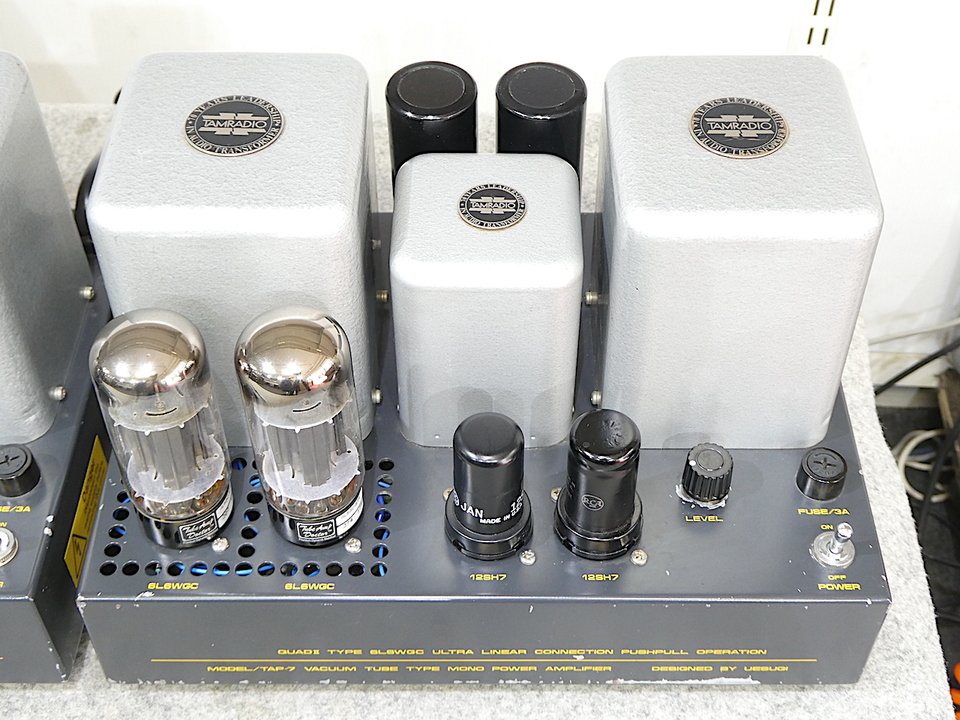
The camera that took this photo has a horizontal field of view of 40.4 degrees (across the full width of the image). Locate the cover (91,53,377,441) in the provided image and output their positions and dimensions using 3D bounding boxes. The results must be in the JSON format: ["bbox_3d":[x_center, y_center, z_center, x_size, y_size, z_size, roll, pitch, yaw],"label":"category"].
[{"bbox_3d":[-0.085,-0.042,0.490,0.089,0.118,0.095,0,47,0],"label":"cover"}]

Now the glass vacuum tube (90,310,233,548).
[{"bbox_3d":[-0.107,0.022,0.444,0.037,0.097,0.037,0,47,0],"label":"glass vacuum tube"}]

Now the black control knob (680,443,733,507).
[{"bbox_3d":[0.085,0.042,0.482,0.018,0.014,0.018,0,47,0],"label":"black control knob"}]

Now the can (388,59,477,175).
[{"bbox_3d":[-0.018,-0.074,0.538,0.035,0.092,0.035,0,47,0],"label":"can"}]

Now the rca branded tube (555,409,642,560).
[{"bbox_3d":[0.043,0.042,0.456,0.032,0.052,0.032,0,47,0],"label":"rca branded tube"}]

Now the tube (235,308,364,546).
[{"bbox_3d":[-0.059,0.023,0.444,0.037,0.097,0.037,0,47,0],"label":"tube"}]

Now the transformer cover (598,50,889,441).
[{"bbox_3d":[0.090,-0.041,0.492,0.088,0.114,0.099,0,47,0],"label":"transformer cover"}]

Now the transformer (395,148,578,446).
[{"bbox_3d":[0.003,-0.023,0.488,0.067,0.094,0.067,0,47,0],"label":"transformer"}]

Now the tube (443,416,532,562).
[{"bbox_3d":[0.003,0.042,0.457,0.032,0.051,0.032,0,47,0],"label":"tube"}]

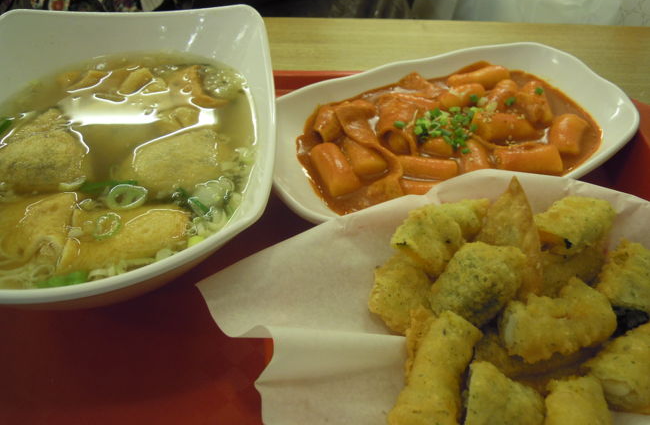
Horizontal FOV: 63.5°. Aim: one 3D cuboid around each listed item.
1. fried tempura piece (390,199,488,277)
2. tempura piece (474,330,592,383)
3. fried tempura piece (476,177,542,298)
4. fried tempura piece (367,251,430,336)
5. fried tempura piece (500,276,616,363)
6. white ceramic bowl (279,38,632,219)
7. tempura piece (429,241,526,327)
[{"bbox_3d":[0.061,0.013,0.282,0.053,0.028,0.031,-29,57,-22],"label":"fried tempura piece"},{"bbox_3d":[0.113,0.074,0.285,0.063,0.026,0.036,-8,50,-6],"label":"tempura piece"},{"bbox_3d":[0.100,0.013,0.282,0.036,0.062,0.018,2,11,1],"label":"fried tempura piece"},{"bbox_3d":[0.039,0.041,0.271,0.030,0.027,0.042,-16,53,-12],"label":"fried tempura piece"},{"bbox_3d":[0.109,0.050,0.245,0.052,0.028,0.031,-17,53,-14],"label":"fried tempura piece"},{"bbox_3d":[0.090,-0.050,0.372,0.258,0.042,0.150,-13,52,-10],"label":"white ceramic bowl"},{"bbox_3d":[0.073,0.035,0.253,0.046,0.030,0.033,-35,59,-25],"label":"tempura piece"}]

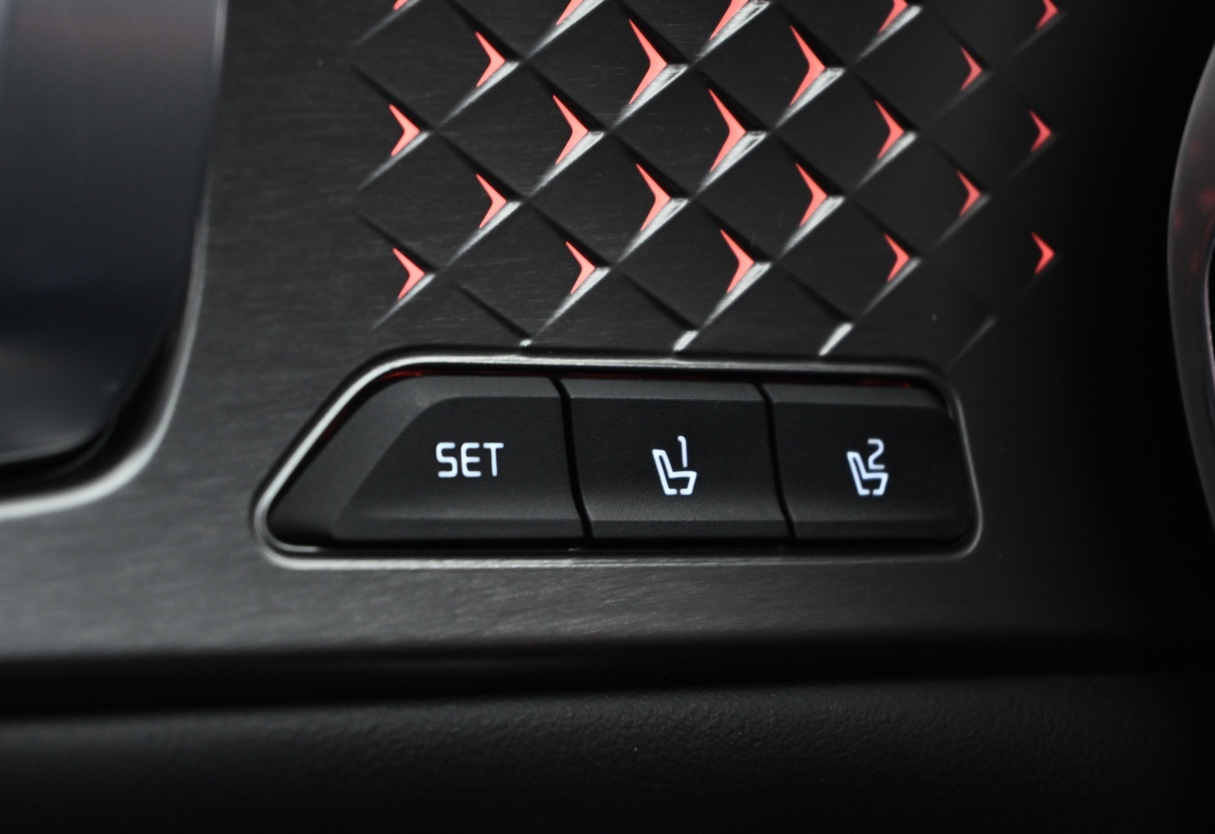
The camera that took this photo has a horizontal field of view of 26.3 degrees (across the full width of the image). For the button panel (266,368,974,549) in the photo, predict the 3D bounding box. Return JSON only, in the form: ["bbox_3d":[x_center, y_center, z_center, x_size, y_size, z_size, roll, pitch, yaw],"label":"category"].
[{"bbox_3d":[0.002,0.005,0.294,0.090,0.019,0.010,1,-7,-29],"label":"button panel"}]

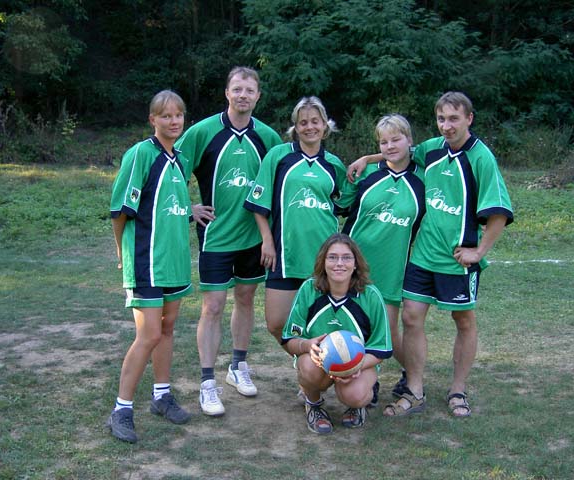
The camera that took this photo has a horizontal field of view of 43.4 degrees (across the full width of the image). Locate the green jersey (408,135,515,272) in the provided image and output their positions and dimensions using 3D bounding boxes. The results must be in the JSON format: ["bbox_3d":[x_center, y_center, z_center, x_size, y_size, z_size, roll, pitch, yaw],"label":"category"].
[{"bbox_3d":[0.927,-0.198,3.810,0.520,0.700,0.310,5,10,28],"label":"green jersey"}]

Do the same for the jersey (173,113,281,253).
[{"bbox_3d":[-0.299,-0.315,3.820,0.620,0.710,0.290,-2,9,-14],"label":"jersey"}]

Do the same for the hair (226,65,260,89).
[{"bbox_3d":[-0.233,-0.831,3.780,0.180,0.160,0.200,0,6,-3],"label":"hair"}]

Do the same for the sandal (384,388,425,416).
[{"bbox_3d":[0.616,0.852,3.780,0.280,0.110,0.110,-5,8,-43],"label":"sandal"}]

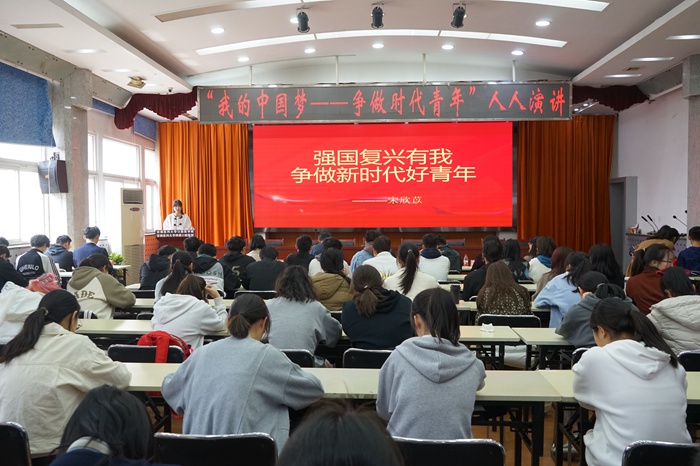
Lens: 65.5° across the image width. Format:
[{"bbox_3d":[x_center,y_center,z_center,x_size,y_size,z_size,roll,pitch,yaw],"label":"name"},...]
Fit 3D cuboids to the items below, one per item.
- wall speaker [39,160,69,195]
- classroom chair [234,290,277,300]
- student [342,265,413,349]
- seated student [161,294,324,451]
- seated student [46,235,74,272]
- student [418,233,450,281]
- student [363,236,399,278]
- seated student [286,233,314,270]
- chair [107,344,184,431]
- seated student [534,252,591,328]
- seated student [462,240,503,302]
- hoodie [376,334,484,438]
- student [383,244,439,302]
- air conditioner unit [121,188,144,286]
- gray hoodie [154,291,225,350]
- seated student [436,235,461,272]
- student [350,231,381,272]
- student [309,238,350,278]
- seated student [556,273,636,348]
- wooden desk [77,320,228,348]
[{"bbox_3d":[-3.867,-0.724,7.097,0.280,0.400,0.240,0,12,-1],"label":"wall speaker"},{"bbox_3d":[-0.920,0.972,5.724,0.460,0.800,0.500,0,3,4],"label":"classroom chair"},{"bbox_3d":[0.171,0.795,3.388,0.480,1.220,0.700,0,3,4],"label":"student"},{"bbox_3d":[-0.503,0.900,2.525,0.741,1.234,0.750,0,3,4],"label":"seated student"},{"bbox_3d":[-4.093,0.635,7.879,0.480,1.231,0.720,1,2,16],"label":"seated student"},{"bbox_3d":[0.976,0.663,6.585,0.500,1.334,0.700,0,3,4],"label":"student"},{"bbox_3d":[0.373,0.685,6.427,0.500,1.305,0.700,0,3,4],"label":"student"},{"bbox_3d":[-0.567,0.670,6.994,0.500,1.287,0.700,0,3,4],"label":"seated student"},{"bbox_3d":[-1.220,1.072,3.540,0.460,0.800,0.500,0,3,4],"label":"chair"},{"bbox_3d":[1.658,0.753,4.258,0.500,1.218,0.720,0,3,-1],"label":"seated student"},{"bbox_3d":[1.412,0.719,5.604,0.520,1.308,0.700,0,3,4],"label":"seated student"},{"bbox_3d":[0.348,0.705,2.342,0.475,0.570,0.460,0,2,4],"label":"hoodie"},{"bbox_3d":[0.615,0.697,5.401,0.520,1.218,0.700,0,3,4],"label":"student"},{"bbox_3d":[-4.569,0.086,11.461,0.480,2.062,0.360,-1,3,-16],"label":"air conditioner unit"},{"bbox_3d":[-1.085,0.644,3.700,0.470,0.560,0.460,1,2,12],"label":"gray hoodie"},{"bbox_3d":[1.277,0.661,7.668,0.500,1.239,0.700,0,3,4],"label":"seated student"},{"bbox_3d":[0.248,0.613,7.604,0.500,1.299,0.720,0,2,-6],"label":"student"},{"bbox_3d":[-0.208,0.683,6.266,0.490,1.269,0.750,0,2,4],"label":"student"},{"bbox_3d":[1.435,0.817,3.227,0.500,1.191,0.700,0,3,-4],"label":"seated student"},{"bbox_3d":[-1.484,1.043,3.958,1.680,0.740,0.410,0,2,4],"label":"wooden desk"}]

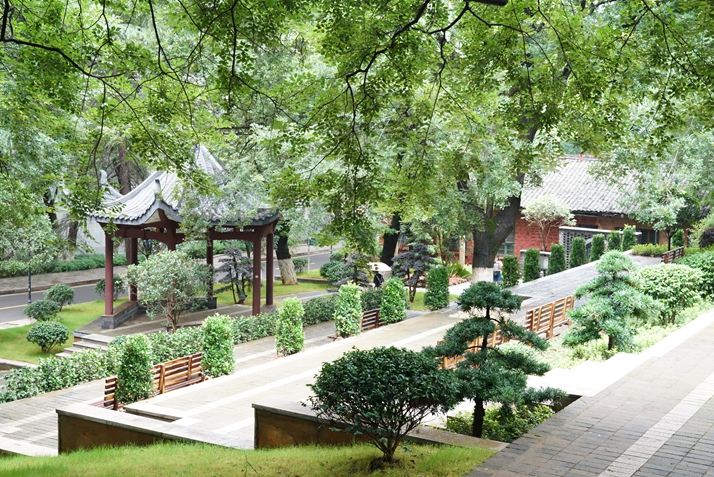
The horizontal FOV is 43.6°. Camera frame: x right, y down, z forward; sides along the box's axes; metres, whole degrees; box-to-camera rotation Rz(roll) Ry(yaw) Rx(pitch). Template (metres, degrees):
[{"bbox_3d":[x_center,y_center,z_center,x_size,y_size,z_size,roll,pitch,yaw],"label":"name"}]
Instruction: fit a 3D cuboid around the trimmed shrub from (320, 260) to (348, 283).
[{"bbox_3d":[-1.033,1.515,41.000,1.300,1.020,1.250,1,5,0],"label":"trimmed shrub"}]

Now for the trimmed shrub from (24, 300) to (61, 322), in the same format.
[{"bbox_3d":[-12.346,2.904,35.038,1.450,0.950,1.400,0,5,0],"label":"trimmed shrub"}]

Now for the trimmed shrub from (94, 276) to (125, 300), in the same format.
[{"bbox_3d":[-9.330,1.892,33.800,1.200,0.960,1.150,1,5,0],"label":"trimmed shrub"}]

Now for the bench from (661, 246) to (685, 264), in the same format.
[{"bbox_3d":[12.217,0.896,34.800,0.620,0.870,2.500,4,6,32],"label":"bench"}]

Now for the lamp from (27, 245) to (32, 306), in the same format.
[{"bbox_3d":[-13.203,1.614,36.135,0.300,3.400,0.300,0,5,0],"label":"lamp"}]

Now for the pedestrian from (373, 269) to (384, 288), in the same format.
[{"bbox_3d":[1.035,2.285,42.066,0.400,1.660,0.520,-1,5,-12],"label":"pedestrian"}]

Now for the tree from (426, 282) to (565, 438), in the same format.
[{"bbox_3d":[2.263,2.040,14.805,2.239,2.640,2.100,0,5,0],"label":"tree"}]

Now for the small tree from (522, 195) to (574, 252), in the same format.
[{"bbox_3d":[11.580,-0.968,54.000,3.200,3.600,3.100,1,5,0],"label":"small tree"}]

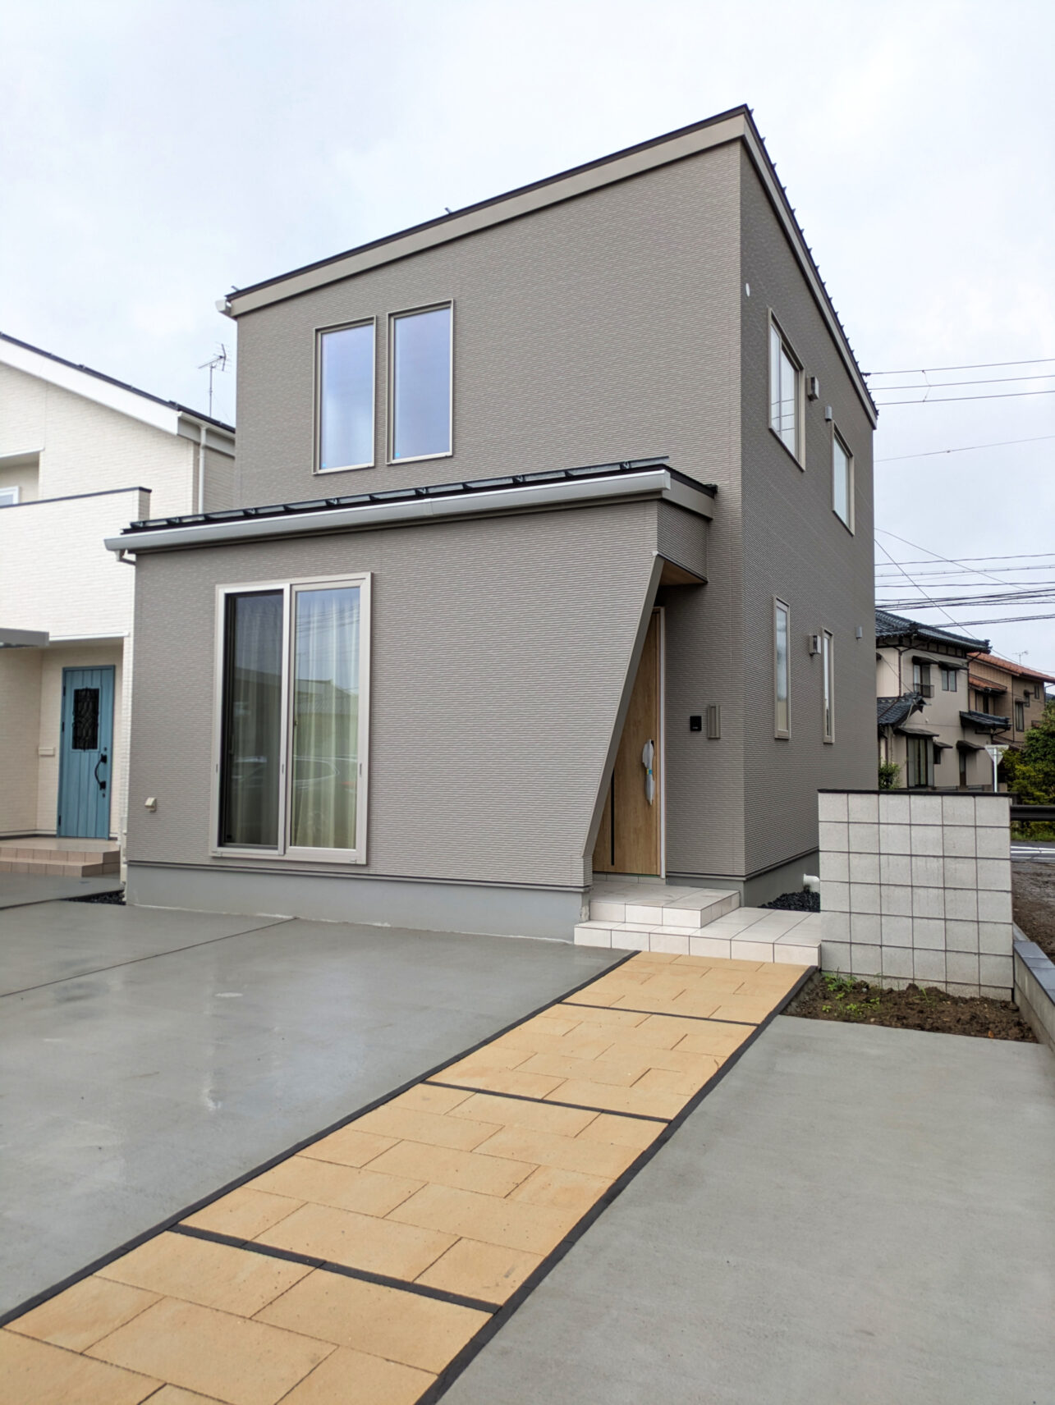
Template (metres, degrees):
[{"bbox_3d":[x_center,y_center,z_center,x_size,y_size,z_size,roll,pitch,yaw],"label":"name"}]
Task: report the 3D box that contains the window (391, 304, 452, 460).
[{"bbox_3d":[-1.077,-3.212,10.236,0.780,1.580,0.100,-1,-3,26],"label":"window"}]

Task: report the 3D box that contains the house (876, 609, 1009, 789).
[{"bbox_3d":[14.800,0.028,43.498,8.800,7.600,8.500,3,-4,-43],"label":"house"}]

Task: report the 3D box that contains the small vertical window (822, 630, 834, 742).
[{"bbox_3d":[3.664,-0.190,12.409,0.100,1.370,0.750,-1,-3,26],"label":"small vertical window"}]

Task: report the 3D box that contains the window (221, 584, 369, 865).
[{"bbox_3d":[-2.103,0.149,8.989,1.720,2.470,0.100,-1,-3,26],"label":"window"}]

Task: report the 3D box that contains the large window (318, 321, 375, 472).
[{"bbox_3d":[-1.911,-3.200,10.643,0.780,1.580,0.100,-1,-3,26],"label":"large window"}]

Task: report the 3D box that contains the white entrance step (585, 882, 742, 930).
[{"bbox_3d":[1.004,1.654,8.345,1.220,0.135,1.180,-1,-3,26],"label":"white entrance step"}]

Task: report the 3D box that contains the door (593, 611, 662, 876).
[{"bbox_3d":[0.812,0.365,9.171,0.920,2.330,0.100,-1,-3,26],"label":"door"}]

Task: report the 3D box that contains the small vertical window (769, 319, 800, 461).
[{"bbox_3d":[2.702,-3.191,10.574,0.100,1.190,1.660,-1,-3,26],"label":"small vertical window"}]

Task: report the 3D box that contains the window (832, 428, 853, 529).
[{"bbox_3d":[4.304,-3.009,13.848,0.100,1.190,1.680,-1,-3,26],"label":"window"}]

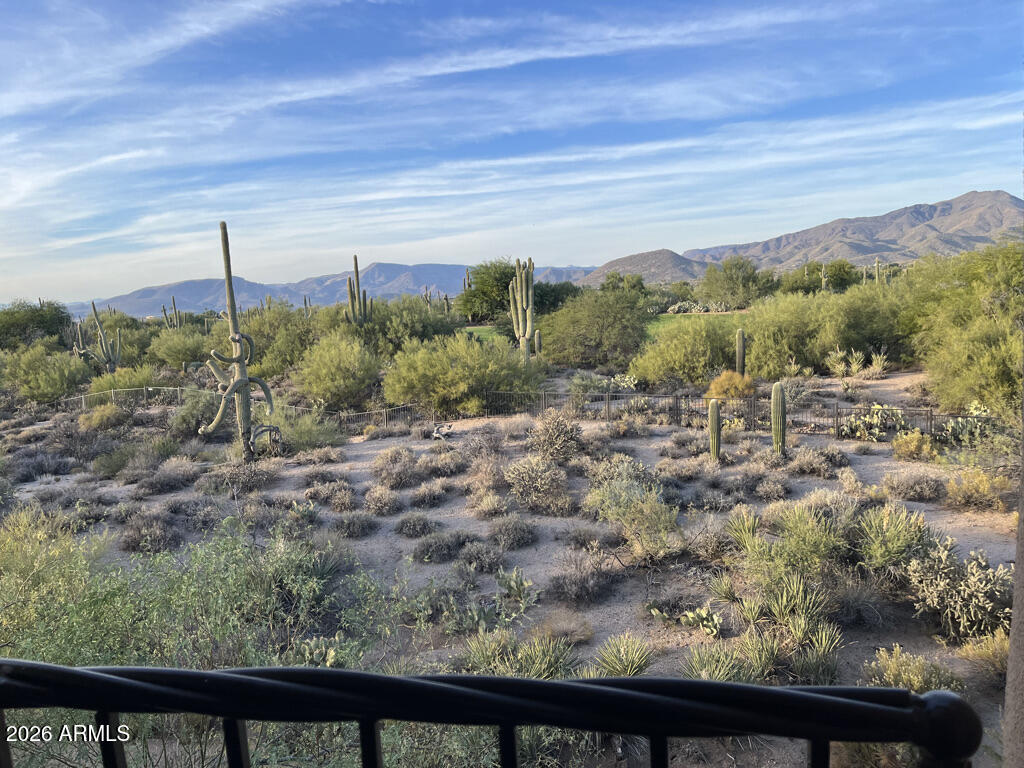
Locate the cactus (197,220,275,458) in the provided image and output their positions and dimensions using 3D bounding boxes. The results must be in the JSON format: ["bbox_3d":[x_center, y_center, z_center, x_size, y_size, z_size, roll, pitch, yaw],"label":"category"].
[{"bbox_3d":[-9.137,-1.292,25.512,2.520,7.995,1.600,0,6,0],"label":"cactus"}]

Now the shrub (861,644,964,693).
[{"bbox_3d":[5.129,3.631,9.850,1.280,0.500,1.100,0,6,0],"label":"shrub"}]

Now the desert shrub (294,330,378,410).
[{"bbox_3d":[-10.268,-0.790,45.000,4.900,4.600,4.600,0,6,0],"label":"desert shrub"}]

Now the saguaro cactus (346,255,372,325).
[{"bbox_3d":[-14.339,-7.583,71.689,2.300,8.759,2.000,-5,8,-11],"label":"saguaro cactus"}]

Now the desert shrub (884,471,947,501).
[{"bbox_3d":[10.282,2.537,19.686,1.555,0.657,1.433,0,6,0],"label":"desert shrub"}]

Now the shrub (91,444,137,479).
[{"bbox_3d":[-13.516,2.551,25.941,1.556,1.044,1.478,-7,9,-28],"label":"shrub"}]

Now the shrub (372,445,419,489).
[{"bbox_3d":[-2.969,2.085,19.602,1.278,0.958,1.150,-4,7,-9],"label":"shrub"}]

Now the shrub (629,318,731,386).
[{"bbox_3d":[8.287,-1.599,38.053,5.040,3.468,4.788,0,6,0],"label":"shrub"}]

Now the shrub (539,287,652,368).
[{"bbox_3d":[5.033,-3.310,46.919,6.844,4.994,6.502,0,6,0],"label":"shrub"}]

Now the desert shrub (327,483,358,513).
[{"bbox_3d":[-3.863,2.560,17.529,0.731,0.615,0.658,-5,7,-13],"label":"desert shrub"}]

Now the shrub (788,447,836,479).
[{"bbox_3d":[8.373,2.154,21.583,1.274,0.787,1.147,0,6,0],"label":"shrub"}]

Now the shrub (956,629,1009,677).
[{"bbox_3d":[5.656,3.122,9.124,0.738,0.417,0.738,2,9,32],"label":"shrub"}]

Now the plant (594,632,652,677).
[{"bbox_3d":[1.415,3.511,9.950,0.743,0.560,0.743,-2,8,7],"label":"plant"}]

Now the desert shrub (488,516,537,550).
[{"bbox_3d":[0.009,2.747,14.443,0.903,0.562,0.813,-3,7,-1],"label":"desert shrub"}]

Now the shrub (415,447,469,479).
[{"bbox_3d":[-2.061,2.275,22.500,1.578,0.761,1.184,0,6,0],"label":"shrub"}]

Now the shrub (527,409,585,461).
[{"bbox_3d":[1.440,1.617,25.442,1.894,1.628,1.749,0,6,0],"label":"shrub"}]

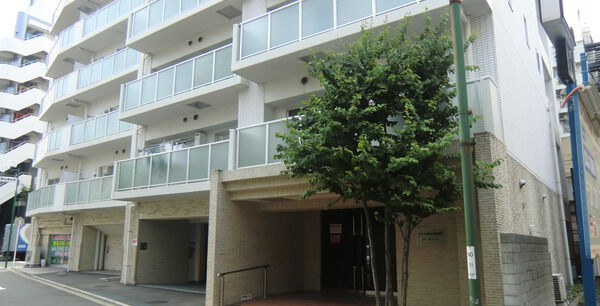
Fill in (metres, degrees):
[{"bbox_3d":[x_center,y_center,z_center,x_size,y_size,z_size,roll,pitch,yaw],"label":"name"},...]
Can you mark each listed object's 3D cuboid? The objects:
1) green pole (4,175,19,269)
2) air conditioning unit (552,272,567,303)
[{"bbox_3d":[-14.980,3.522,21.725,0.130,4.848,0.130,-8,-14,35],"label":"green pole"},{"bbox_3d":[5.776,3.027,9.440,0.300,0.570,0.800,-8,-14,35],"label":"air conditioning unit"}]

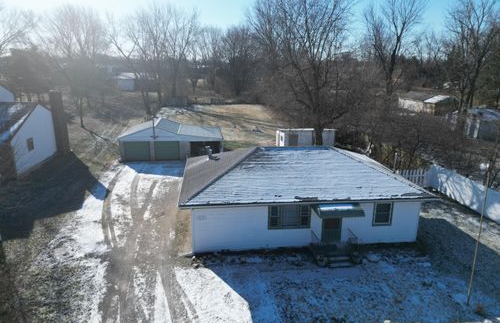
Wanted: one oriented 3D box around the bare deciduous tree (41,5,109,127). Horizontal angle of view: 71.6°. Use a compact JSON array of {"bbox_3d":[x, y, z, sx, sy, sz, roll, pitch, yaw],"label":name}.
[{"bbox_3d":[-25.535,-13.875,51.609,9.890,17.510,9.390,-1,16,-7],"label":"bare deciduous tree"}]

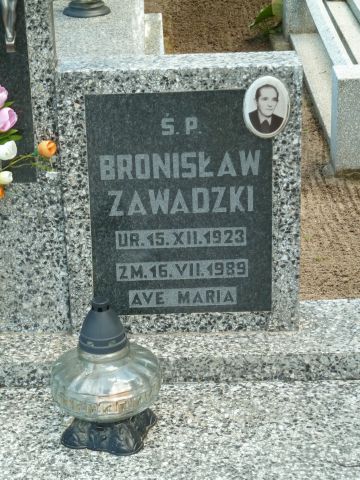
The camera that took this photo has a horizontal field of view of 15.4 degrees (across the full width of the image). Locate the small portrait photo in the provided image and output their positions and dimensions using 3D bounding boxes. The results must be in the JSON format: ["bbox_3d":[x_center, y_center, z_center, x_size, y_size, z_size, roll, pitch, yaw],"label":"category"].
[{"bbox_3d":[0.162,-0.249,2.501,0.088,0.121,0.012,-2,19,-1],"label":"small portrait photo"}]

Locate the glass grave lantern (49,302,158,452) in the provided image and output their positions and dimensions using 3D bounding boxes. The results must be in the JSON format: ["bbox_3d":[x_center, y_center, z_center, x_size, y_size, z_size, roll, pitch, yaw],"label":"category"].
[{"bbox_3d":[-0.129,0.224,2.332,0.192,0.250,0.192,-1,19,0],"label":"glass grave lantern"}]

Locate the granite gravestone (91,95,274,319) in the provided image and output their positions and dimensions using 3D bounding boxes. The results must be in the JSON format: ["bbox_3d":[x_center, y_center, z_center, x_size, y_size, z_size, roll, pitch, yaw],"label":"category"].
[{"bbox_3d":[0.002,-0.069,2.573,0.351,0.447,0.016,-2,19,-1],"label":"granite gravestone"}]

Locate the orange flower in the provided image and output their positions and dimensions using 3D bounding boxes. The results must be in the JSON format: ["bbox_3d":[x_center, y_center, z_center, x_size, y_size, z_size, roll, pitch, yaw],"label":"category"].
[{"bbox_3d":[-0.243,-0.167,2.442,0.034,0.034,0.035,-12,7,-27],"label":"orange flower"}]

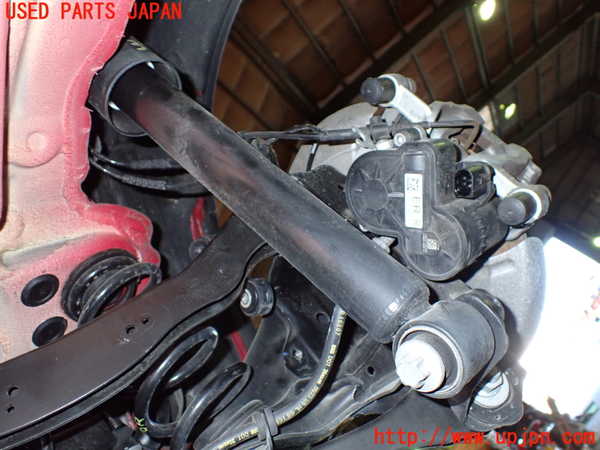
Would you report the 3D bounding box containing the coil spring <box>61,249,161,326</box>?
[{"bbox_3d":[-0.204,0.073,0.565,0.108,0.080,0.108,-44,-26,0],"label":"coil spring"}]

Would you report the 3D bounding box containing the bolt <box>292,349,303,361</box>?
[{"bbox_3d":[-0.002,0.116,0.465,0.010,0.010,0.009,-49,-12,23],"label":"bolt"}]

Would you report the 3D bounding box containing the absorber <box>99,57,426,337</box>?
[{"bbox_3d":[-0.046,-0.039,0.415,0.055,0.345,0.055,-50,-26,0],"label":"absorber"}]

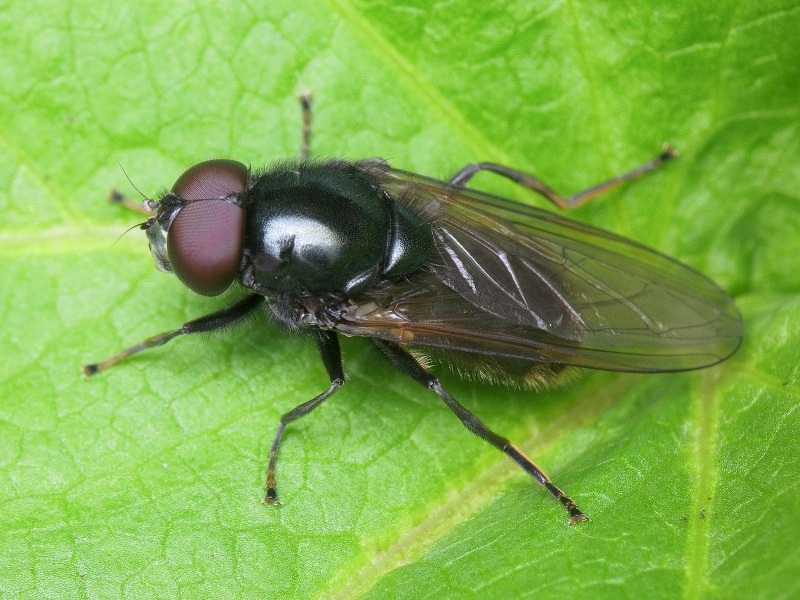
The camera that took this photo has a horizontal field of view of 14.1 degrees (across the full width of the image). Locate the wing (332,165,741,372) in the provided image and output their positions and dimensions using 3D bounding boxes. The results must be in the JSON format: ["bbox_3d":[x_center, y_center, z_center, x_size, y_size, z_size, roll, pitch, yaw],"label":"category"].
[{"bbox_3d":[0.003,0.000,0.065,0.008,0.001,0.004,10,60,3],"label":"wing"}]

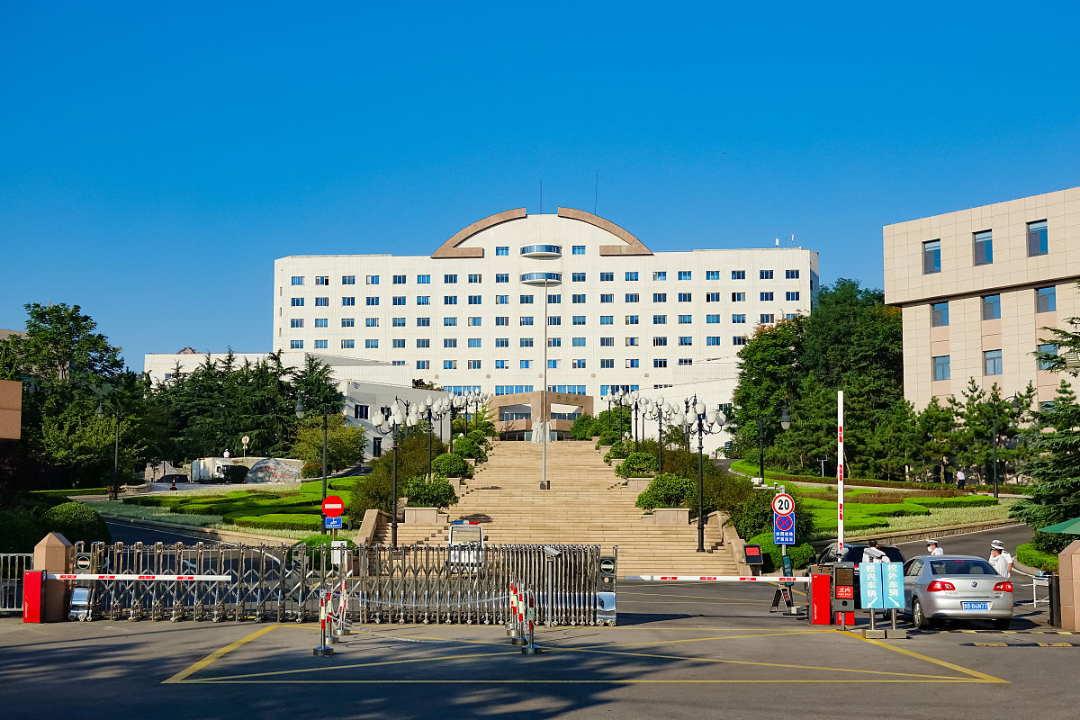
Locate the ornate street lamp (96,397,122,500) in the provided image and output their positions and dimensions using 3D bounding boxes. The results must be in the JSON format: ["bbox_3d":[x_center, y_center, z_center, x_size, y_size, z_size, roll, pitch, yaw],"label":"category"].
[{"bbox_3d":[-26.359,5.497,79.000,1.500,6.167,0.450,0,-7,0],"label":"ornate street lamp"}]

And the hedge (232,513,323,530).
[{"bbox_3d":[-11.894,7.452,59.500,4.600,0.650,2.600,0,-7,0],"label":"hedge"}]

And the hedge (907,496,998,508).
[{"bbox_3d":[22.443,7.693,70.000,4.900,0.650,2.400,1,-7,-12],"label":"hedge"}]

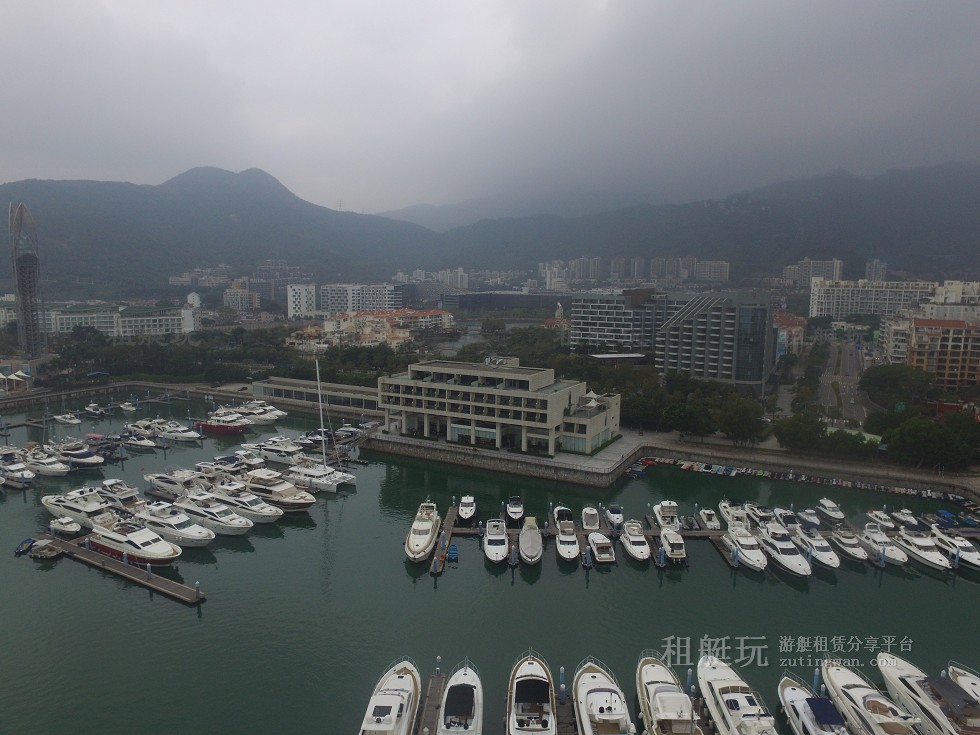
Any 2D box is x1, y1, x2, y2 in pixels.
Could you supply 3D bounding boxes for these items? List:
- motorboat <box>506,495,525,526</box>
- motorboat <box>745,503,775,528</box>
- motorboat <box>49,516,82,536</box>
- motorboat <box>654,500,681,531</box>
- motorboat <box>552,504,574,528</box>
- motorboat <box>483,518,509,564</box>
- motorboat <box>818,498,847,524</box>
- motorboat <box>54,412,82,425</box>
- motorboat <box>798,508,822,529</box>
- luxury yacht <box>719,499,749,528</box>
[{"bbox_3d":[5.250,29.370,116.490,3.100,2.800,8.400,1,9,2],"label":"motorboat"},{"bbox_3d":[48.490,26.340,101.370,3.400,3.650,10.200,0,6,-1],"label":"motorboat"},{"bbox_3d":[-80.050,29.772,107.765,7.200,2.800,2.600,4,8,26],"label":"motorboat"},{"bbox_3d":[31.110,25.590,100.590,3.400,5.050,9.000,0,6,0],"label":"motorboat"},{"bbox_3d":[14.710,29.900,114.990,3.400,2.400,8.900,1,9,1],"label":"motorboat"},{"bbox_3d":[1.280,30.810,100.330,4.150,4.700,13.200,1,9,2],"label":"motorboat"},{"bbox_3d":[69.987,29.000,116.097,2.900,3.400,8.200,0,7,-1],"label":"motorboat"},{"bbox_3d":[-153.294,18.027,203.701,13.000,2.900,3.500,4,8,28],"label":"motorboat"},{"bbox_3d":[65.200,30.450,115.190,2.400,2.300,6.300,1,9,2],"label":"motorboat"},{"bbox_3d":[48.476,28.617,113.614,4.000,4.600,10.800,1,7,5],"label":"luxury yacht"}]

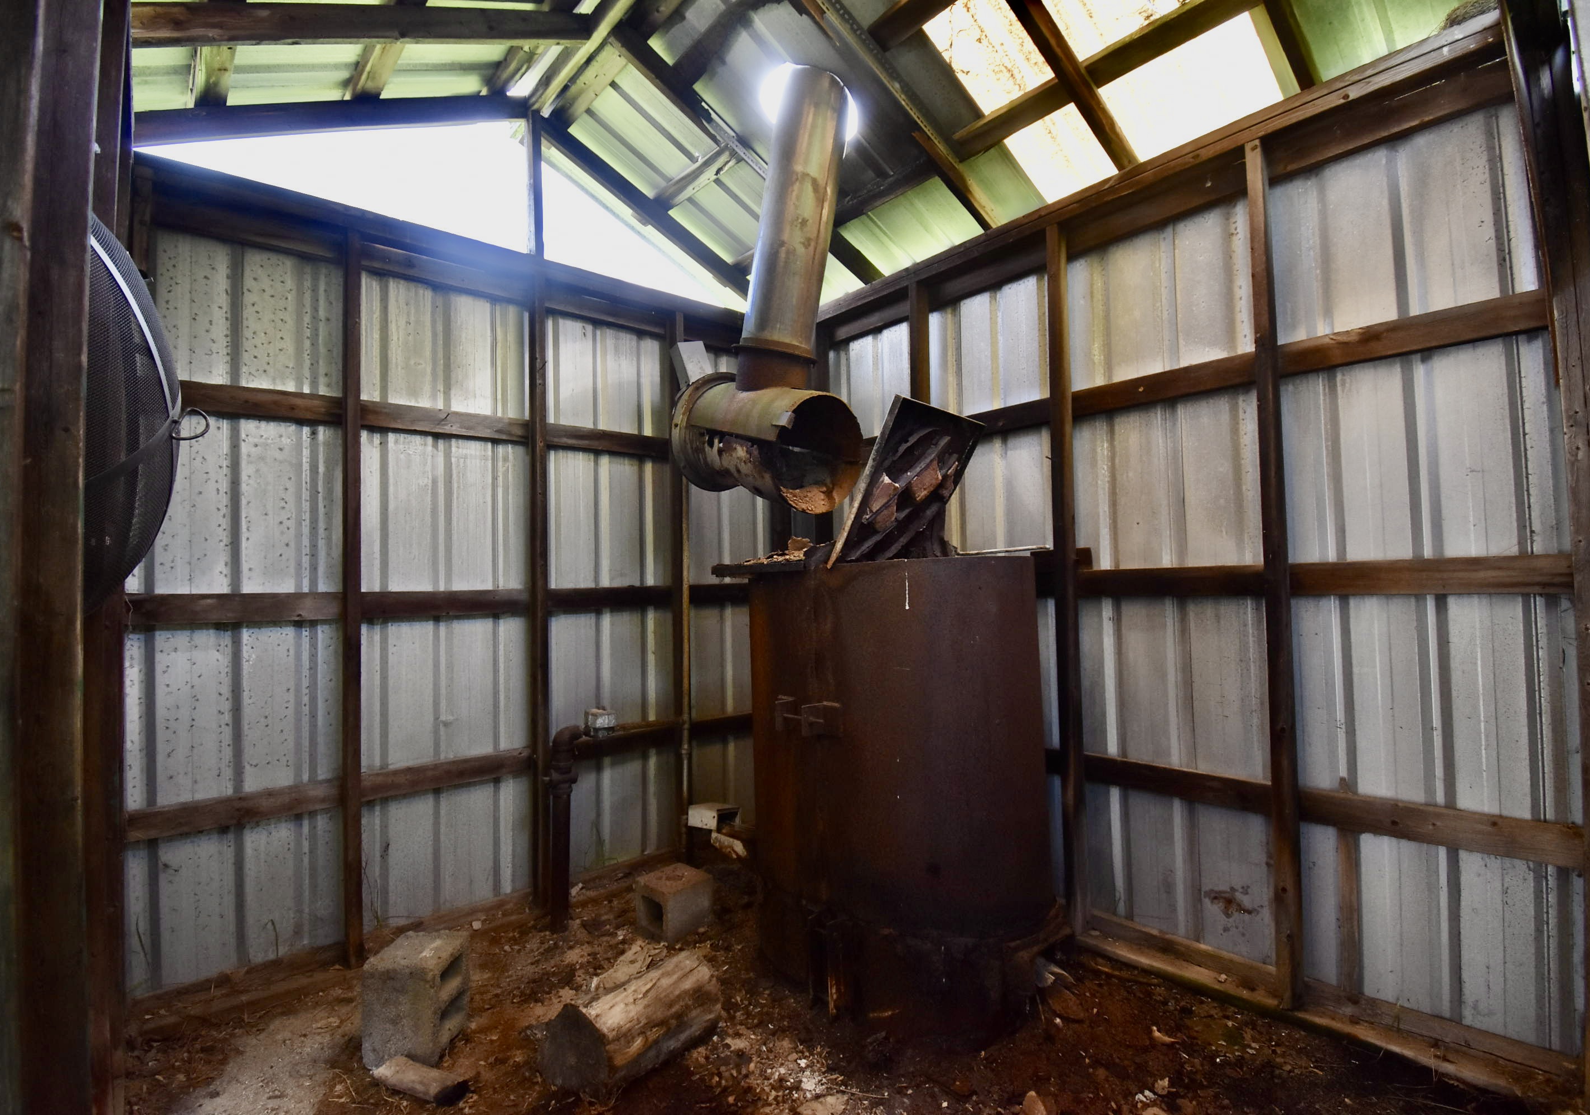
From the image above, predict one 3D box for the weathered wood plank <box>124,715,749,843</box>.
[{"bbox_3d":[-1.006,0.774,2.660,2.289,0.090,0.038,0,-2,-35],"label":"weathered wood plank"}]

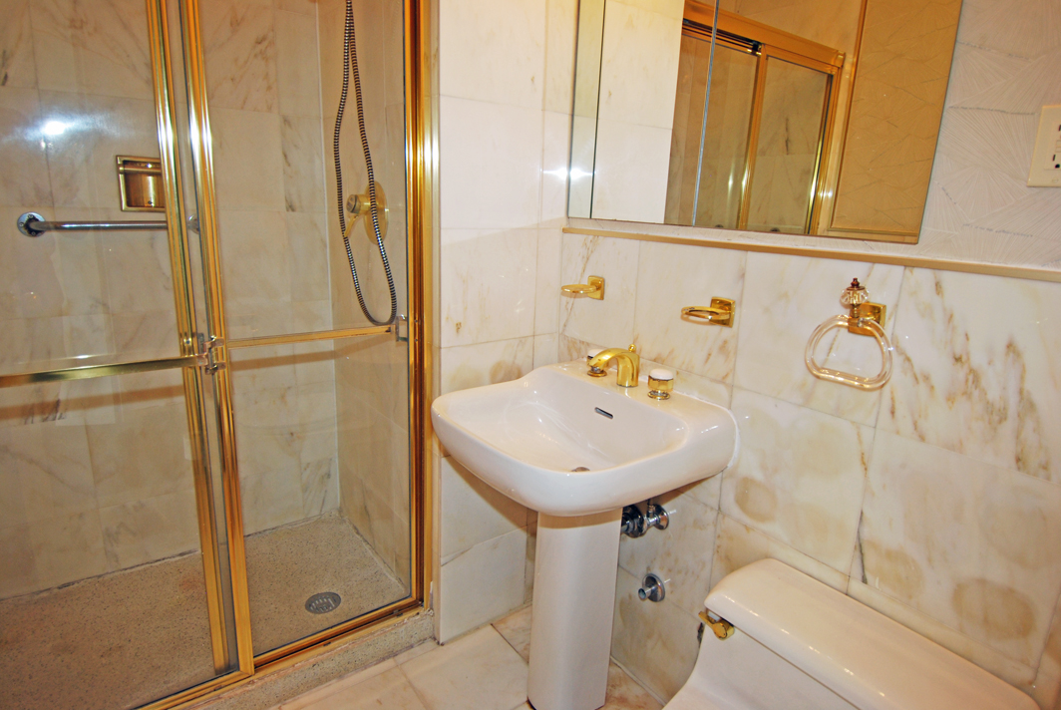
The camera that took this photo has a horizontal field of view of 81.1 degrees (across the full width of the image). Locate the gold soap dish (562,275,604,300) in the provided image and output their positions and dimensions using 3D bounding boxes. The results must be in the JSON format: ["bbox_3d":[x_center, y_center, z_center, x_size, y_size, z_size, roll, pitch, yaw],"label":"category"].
[{"bbox_3d":[0.137,-0.174,1.627,0.115,0.056,0.096,-8,17,-35],"label":"gold soap dish"}]

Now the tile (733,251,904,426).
[{"bbox_3d":[0.539,-0.041,1.197,0.012,0.289,0.304,-8,17,-35],"label":"tile"}]

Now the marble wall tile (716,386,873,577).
[{"bbox_3d":[0.530,0.244,1.269,0.012,0.300,0.304,-8,17,-35],"label":"marble wall tile"}]

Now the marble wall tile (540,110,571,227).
[{"bbox_3d":[0.060,-0.500,1.693,0.088,0.306,0.012,-8,17,-35],"label":"marble wall tile"}]

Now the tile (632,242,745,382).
[{"bbox_3d":[0.360,-0.106,1.436,0.012,0.289,0.306,-8,17,-35],"label":"tile"}]

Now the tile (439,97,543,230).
[{"bbox_3d":[-0.098,-0.477,1.581,0.301,0.306,0.012,-8,17,-35],"label":"tile"}]

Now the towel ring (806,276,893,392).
[{"bbox_3d":[0.567,-0.042,1.084,0.072,0.187,0.151,-8,17,-35],"label":"towel ring"}]

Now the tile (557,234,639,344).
[{"bbox_3d":[0.182,-0.172,1.674,0.012,0.289,0.302,-8,17,-35],"label":"tile"}]

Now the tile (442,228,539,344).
[{"bbox_3d":[-0.108,-0.183,1.654,0.301,0.301,0.012,-8,17,-35],"label":"tile"}]

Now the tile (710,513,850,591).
[{"bbox_3d":[0.520,0.538,1.342,0.012,0.306,0.304,-8,17,-35],"label":"tile"}]

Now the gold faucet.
[{"bbox_3d":[0.202,0.029,1.476,0.144,0.103,0.048,-8,17,-35],"label":"gold faucet"}]

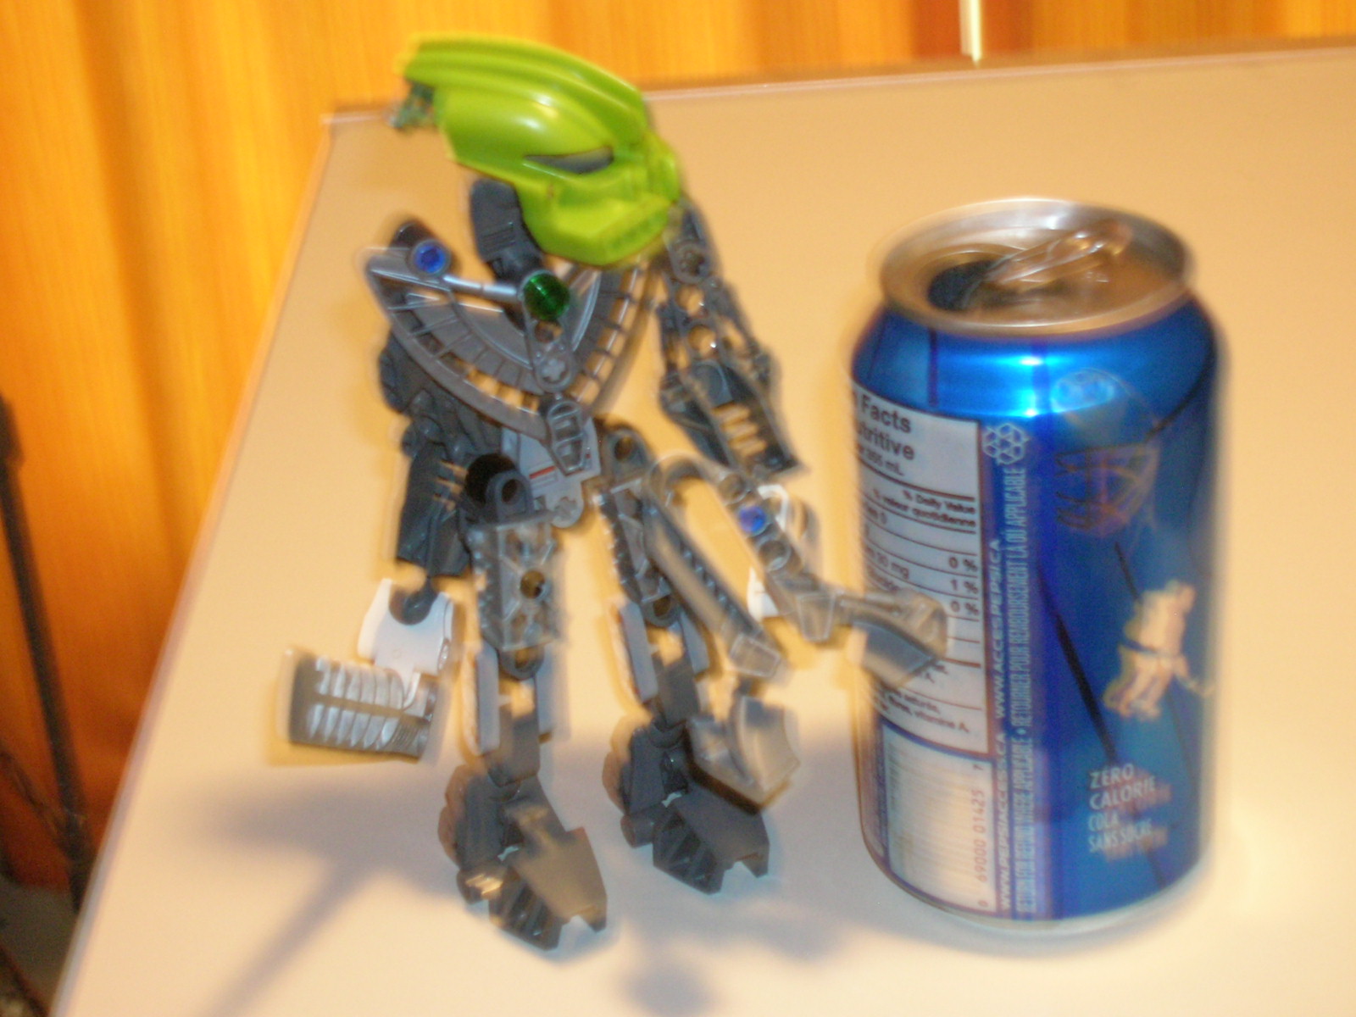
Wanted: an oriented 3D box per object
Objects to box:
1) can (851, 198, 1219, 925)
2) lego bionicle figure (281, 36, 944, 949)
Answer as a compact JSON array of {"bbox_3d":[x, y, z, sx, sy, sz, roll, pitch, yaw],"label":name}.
[{"bbox_3d":[0.066,0.012,0.535,0.066,0.122,0.066,-3,27,1],"label":"can"},{"bbox_3d":[-0.016,0.003,0.510,0.098,0.169,0.087,-18,30,-26],"label":"lego bionicle figure"}]

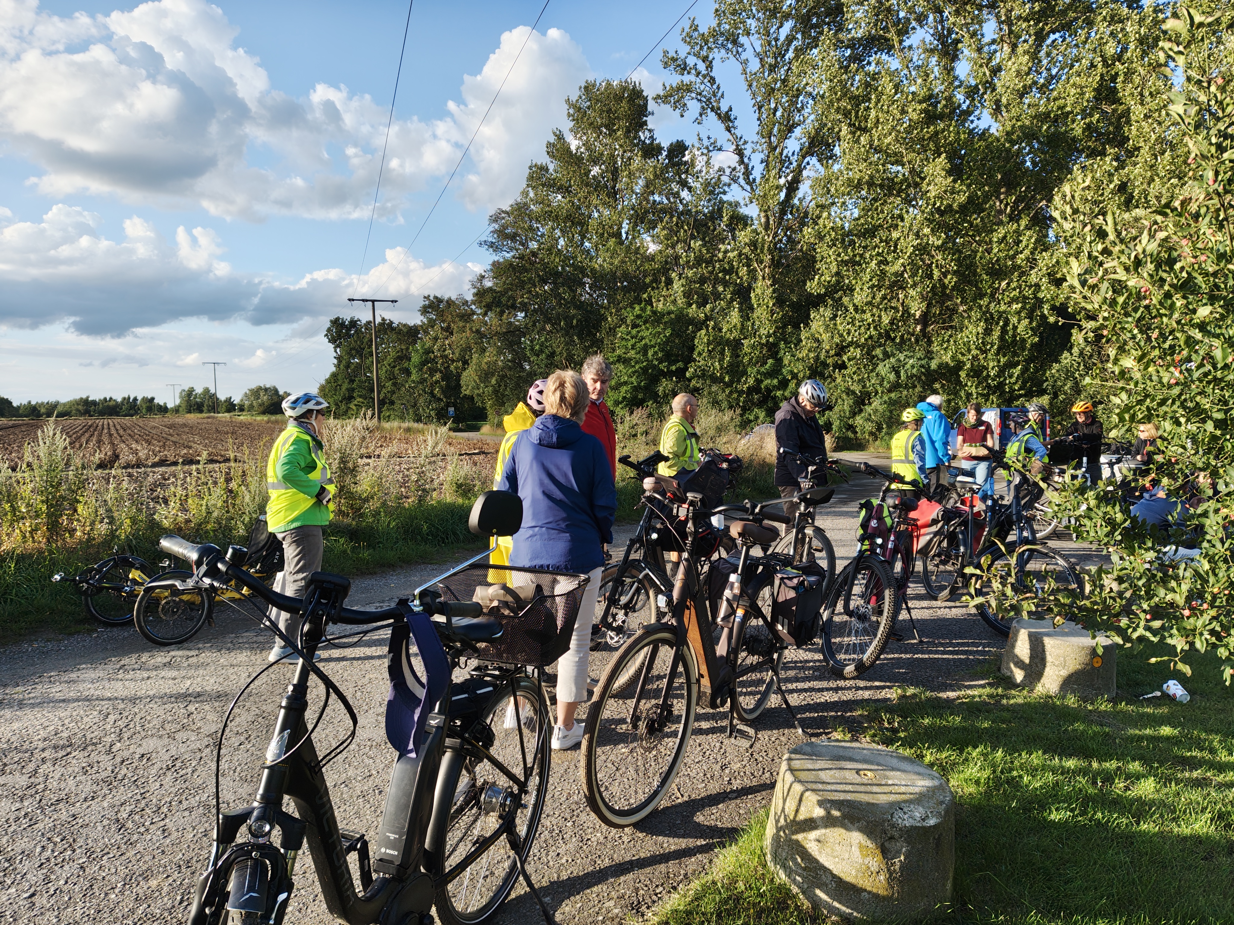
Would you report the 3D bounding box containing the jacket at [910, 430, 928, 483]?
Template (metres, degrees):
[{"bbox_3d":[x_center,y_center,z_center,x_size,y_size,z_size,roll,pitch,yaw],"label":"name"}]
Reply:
[{"bbox_3d":[3.330,-0.055,9.650,0.310,0.640,0.470,-3,4,-40],"label":"jacket"}]

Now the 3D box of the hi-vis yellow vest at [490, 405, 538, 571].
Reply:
[{"bbox_3d":[-0.474,0.151,4.700,0.380,0.950,0.500,-2,3,-21],"label":"hi-vis yellow vest"}]

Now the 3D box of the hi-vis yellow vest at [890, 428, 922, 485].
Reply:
[{"bbox_3d":[3.352,-0.028,9.900,0.440,0.670,0.290,2,4,38],"label":"hi-vis yellow vest"}]

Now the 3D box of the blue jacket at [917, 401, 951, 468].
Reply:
[{"bbox_3d":[3.770,-0.340,10.300,0.350,0.780,0.470,-3,4,-38],"label":"blue jacket"}]

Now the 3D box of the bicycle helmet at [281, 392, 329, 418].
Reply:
[{"bbox_3d":[-1.940,-0.357,5.340,0.280,0.170,0.220,-1,3,-11],"label":"bicycle helmet"}]

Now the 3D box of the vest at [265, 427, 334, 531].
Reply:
[{"bbox_3d":[-1.985,0.100,5.340,0.380,0.660,0.430,-1,3,-7],"label":"vest"}]

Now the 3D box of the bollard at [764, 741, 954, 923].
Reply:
[{"bbox_3d":[0.790,1.155,2.760,0.590,0.310,0.590,3,5,0],"label":"bollard"}]

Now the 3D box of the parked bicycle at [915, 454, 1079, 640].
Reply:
[{"bbox_3d":[2.690,0.555,6.300,0.650,1.130,1.760,-1,3,-7],"label":"parked bicycle"}]

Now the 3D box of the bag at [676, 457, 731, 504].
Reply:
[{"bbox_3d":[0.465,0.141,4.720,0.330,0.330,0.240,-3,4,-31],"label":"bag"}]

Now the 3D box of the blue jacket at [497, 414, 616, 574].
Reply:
[{"bbox_3d":[-0.275,0.143,3.900,0.520,0.740,0.340,1,4,21],"label":"blue jacket"}]

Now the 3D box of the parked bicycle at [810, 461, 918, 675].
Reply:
[{"bbox_3d":[1.716,0.622,5.483,0.620,1.170,1.780,1,4,28],"label":"parked bicycle"}]

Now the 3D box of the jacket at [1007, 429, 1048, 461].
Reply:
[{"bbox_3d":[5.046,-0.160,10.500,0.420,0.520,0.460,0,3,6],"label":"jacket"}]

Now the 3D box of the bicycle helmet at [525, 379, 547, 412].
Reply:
[{"bbox_3d":[-0.380,-0.375,4.750,0.280,0.190,0.220,-3,4,-41],"label":"bicycle helmet"}]

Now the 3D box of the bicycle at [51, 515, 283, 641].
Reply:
[{"bbox_3d":[-3.132,0.824,6.333,0.880,0.780,1.850,2,4,42],"label":"bicycle"}]

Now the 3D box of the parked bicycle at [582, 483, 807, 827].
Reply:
[{"bbox_3d":[0.420,0.690,3.580,0.670,1.170,1.860,2,4,30],"label":"parked bicycle"}]

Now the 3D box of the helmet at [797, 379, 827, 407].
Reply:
[{"bbox_3d":[1.667,-0.595,7.300,0.280,0.180,0.225,39,27,32],"label":"helmet"}]

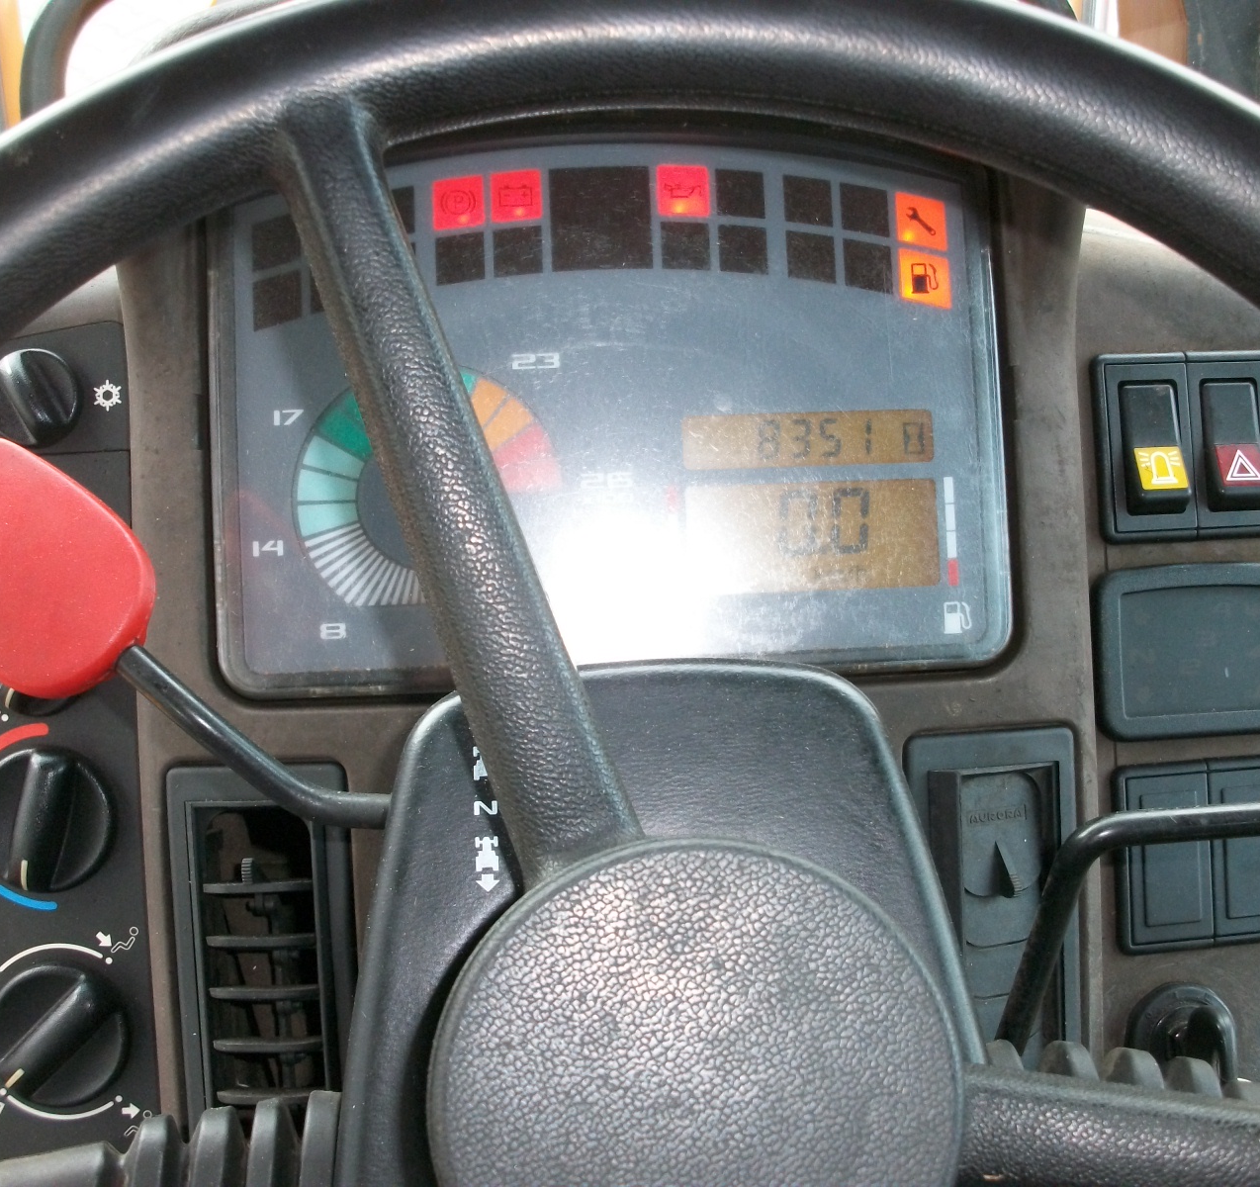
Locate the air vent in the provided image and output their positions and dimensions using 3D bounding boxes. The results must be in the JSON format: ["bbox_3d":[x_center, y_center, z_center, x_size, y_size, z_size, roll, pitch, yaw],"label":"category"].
[{"bbox_3d":[-0.104,0.107,0.462,0.050,0.114,0.028,-2,-1,0],"label":"air vent"}]

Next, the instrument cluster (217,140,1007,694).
[{"bbox_3d":[-0.005,-0.052,0.466,0.219,0.152,0.030,-2,-1,0],"label":"instrument cluster"}]

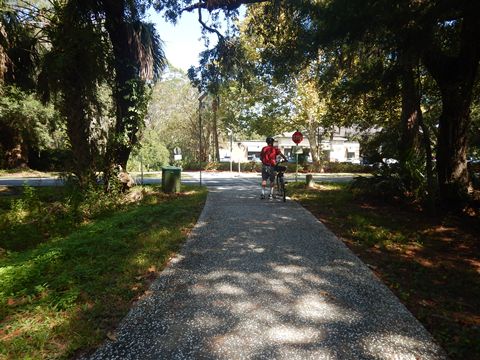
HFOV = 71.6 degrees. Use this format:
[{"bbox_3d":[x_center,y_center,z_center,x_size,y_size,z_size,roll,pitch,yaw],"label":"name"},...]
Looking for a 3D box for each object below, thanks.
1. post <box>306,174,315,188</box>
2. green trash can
[{"bbox_3d":[2.630,0.030,12.600,0.240,0.500,0.240,0,5,0],"label":"post"},{"bbox_3d":[-2.320,-0.023,11.300,0.620,0.860,0.620,0,5,0],"label":"green trash can"}]

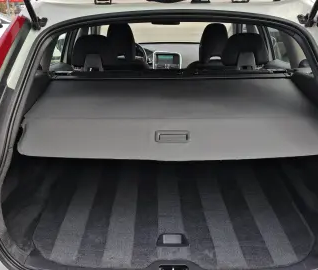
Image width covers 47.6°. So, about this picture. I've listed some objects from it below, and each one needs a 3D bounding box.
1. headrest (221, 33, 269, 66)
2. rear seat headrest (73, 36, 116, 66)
[{"bbox_3d":[0.429,-0.420,1.790,0.228,0.160,0.110,0,32,0],"label":"headrest"},{"bbox_3d":[-0.321,-0.420,1.790,0.228,0.160,0.110,0,32,0],"label":"rear seat headrest"}]

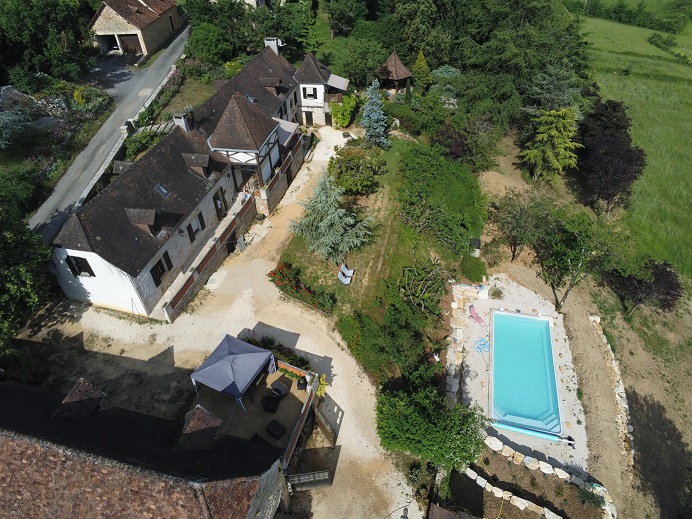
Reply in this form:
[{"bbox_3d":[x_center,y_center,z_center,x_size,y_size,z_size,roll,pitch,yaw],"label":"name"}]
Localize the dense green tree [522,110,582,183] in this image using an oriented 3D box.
[{"bbox_3d":[18.855,-10.241,42.282,5.700,6.900,5.700,-1,44,0],"label":"dense green tree"}]

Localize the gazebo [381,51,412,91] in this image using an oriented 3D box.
[{"bbox_3d":[5.972,-23.219,56.839,4.265,5.055,4.265,-1,44,0],"label":"gazebo"}]

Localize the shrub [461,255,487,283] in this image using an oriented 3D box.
[{"bbox_3d":[9.303,0.506,33.401,1.813,1.859,1.813,-1,44,0],"label":"shrub"}]

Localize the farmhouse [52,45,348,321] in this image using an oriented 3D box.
[{"bbox_3d":[-10.509,-9.617,39.486,10.700,9.000,32.000,11,46,12],"label":"farmhouse"}]

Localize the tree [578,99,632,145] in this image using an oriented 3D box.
[{"bbox_3d":[25.895,-12.619,46.462,4.500,6.700,4.500,-2,39,2],"label":"tree"}]

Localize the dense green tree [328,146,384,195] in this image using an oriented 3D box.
[{"bbox_3d":[0.911,-8.552,44.316,5.560,3.660,5.560,-2,39,2],"label":"dense green tree"}]

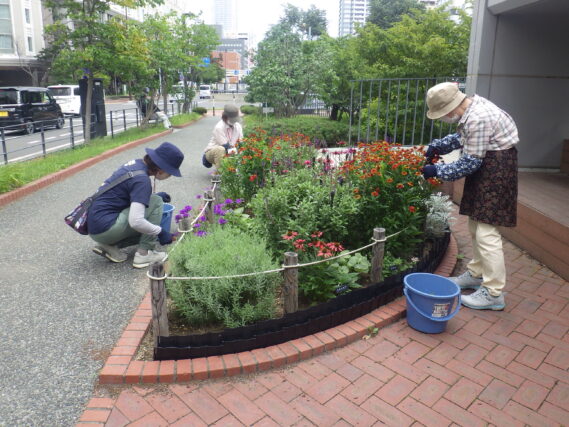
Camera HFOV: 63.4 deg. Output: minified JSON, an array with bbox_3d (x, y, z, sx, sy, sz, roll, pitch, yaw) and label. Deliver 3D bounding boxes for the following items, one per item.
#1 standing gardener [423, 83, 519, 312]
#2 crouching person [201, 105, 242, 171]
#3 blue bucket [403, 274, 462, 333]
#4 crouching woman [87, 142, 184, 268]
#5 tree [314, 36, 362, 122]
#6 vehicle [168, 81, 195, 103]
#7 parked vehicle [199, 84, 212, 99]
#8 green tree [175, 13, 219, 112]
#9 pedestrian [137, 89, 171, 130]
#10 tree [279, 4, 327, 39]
[{"bbox_3d":[1.218,-0.145,3.030,0.660,1.360,0.520,7,16,19],"label":"standing gardener"},{"bbox_3d":[-0.954,-1.157,7.200,0.520,0.930,0.720,-13,21,-43],"label":"crouching person"},{"bbox_3d":[0.856,0.524,2.680,0.320,0.275,0.320,2,15,0],"label":"blue bucket"},{"bbox_3d":[-1.172,-0.069,3.550,0.780,0.850,0.520,-3,16,-17],"label":"crouching woman"},{"bbox_3d":[2.405,-6.057,20.500,2.400,3.800,2.400,2,15,0],"label":"tree"},{"bbox_3d":[-10.689,-12.514,48.000,1.550,1.800,3.600,1,15,-5],"label":"vehicle"},{"bbox_3d":[-10.641,-16.392,62.000,1.500,1.900,3.400,-1,15,-10],"label":"parked vehicle"},{"bbox_3d":[-4.250,-7.053,21.500,2.400,4.600,2.400,2,15,0],"label":"green tree"},{"bbox_3d":[-3.870,-3.073,13.600,0.850,1.280,0.500,3,15,5],"label":"pedestrian"},{"bbox_3d":[1.642,-14.690,42.000,4.600,9.000,4.600,2,15,0],"label":"tree"}]

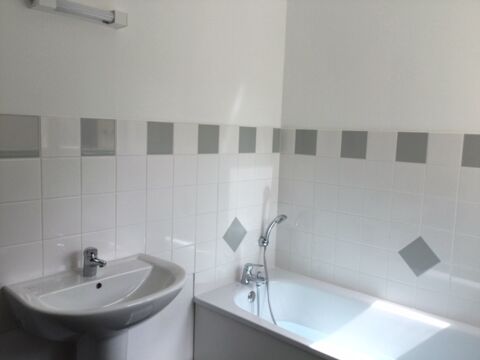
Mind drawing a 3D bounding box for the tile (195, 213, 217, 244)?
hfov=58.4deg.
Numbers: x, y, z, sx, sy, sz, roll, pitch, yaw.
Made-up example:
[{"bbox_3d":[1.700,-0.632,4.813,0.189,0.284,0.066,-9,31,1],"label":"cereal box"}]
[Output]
[{"bbox_3d":[-0.174,0.248,2.221,0.008,0.149,0.149,7,8,41],"label":"tile"}]

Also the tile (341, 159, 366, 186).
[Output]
[{"bbox_3d":[0.608,-0.040,2.320,0.150,0.150,0.010,7,8,41],"label":"tile"}]

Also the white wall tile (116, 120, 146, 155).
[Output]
[{"bbox_3d":[-0.461,-0.178,1.819,0.010,0.142,0.150,8,8,41],"label":"white wall tile"}]

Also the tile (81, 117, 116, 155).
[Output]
[{"bbox_3d":[-0.562,-0.169,1.706,0.010,0.142,0.150,8,8,41],"label":"tile"}]

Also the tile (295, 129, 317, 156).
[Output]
[{"bbox_3d":[0.387,-0.216,2.495,0.150,0.149,0.010,7,8,41],"label":"tile"}]

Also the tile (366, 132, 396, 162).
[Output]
[{"bbox_3d":[0.730,-0.175,2.212,0.151,0.151,0.010,8,9,42],"label":"tile"}]

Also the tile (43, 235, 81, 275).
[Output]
[{"bbox_3d":[-0.686,0.290,1.663,0.010,0.150,0.150,7,8,41],"label":"tile"}]

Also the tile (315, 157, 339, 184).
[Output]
[{"bbox_3d":[0.495,-0.052,2.411,0.150,0.149,0.010,7,8,41],"label":"tile"}]

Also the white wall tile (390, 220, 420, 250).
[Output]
[{"bbox_3d":[0.828,0.292,2.163,0.149,0.149,0.010,7,8,41],"label":"white wall tile"}]

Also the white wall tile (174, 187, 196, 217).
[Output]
[{"bbox_3d":[-0.271,0.102,2.080,0.010,0.150,0.150,8,8,41],"label":"white wall tile"}]

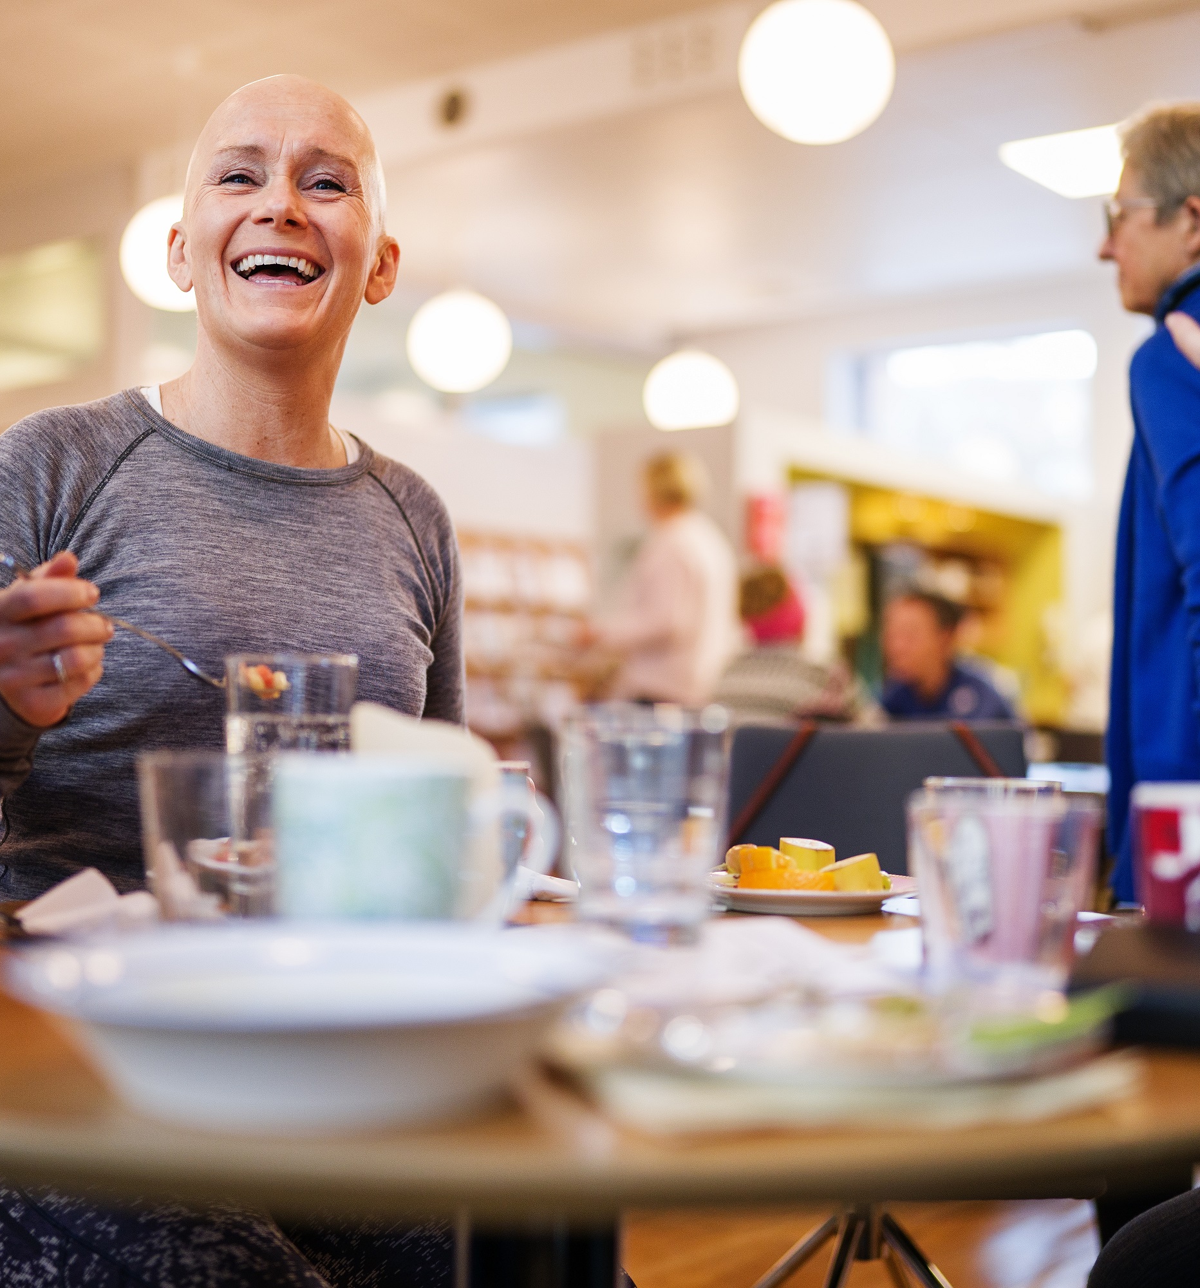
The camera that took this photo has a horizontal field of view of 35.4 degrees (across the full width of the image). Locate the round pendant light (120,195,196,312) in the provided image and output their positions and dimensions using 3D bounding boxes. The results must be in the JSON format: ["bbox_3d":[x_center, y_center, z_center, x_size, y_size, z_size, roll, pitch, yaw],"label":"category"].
[{"bbox_3d":[-1.505,-1.398,6.714,0.340,0.350,0.340,0,-2,0],"label":"round pendant light"}]

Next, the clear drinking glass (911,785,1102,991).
[{"bbox_3d":[0.193,0.118,0.897,0.086,0.084,0.086,0,-2,0],"label":"clear drinking glass"}]

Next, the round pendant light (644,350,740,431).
[{"bbox_3d":[0.424,-1.150,8.721,0.340,0.350,0.340,0,-2,0],"label":"round pendant light"}]

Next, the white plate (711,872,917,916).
[{"bbox_3d":[0.136,0.163,1.217,0.165,0.018,0.165,0,-2,0],"label":"white plate"}]

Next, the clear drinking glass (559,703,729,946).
[{"bbox_3d":[0.022,0.100,0.942,0.076,0.122,0.076,0,-2,0],"label":"clear drinking glass"}]

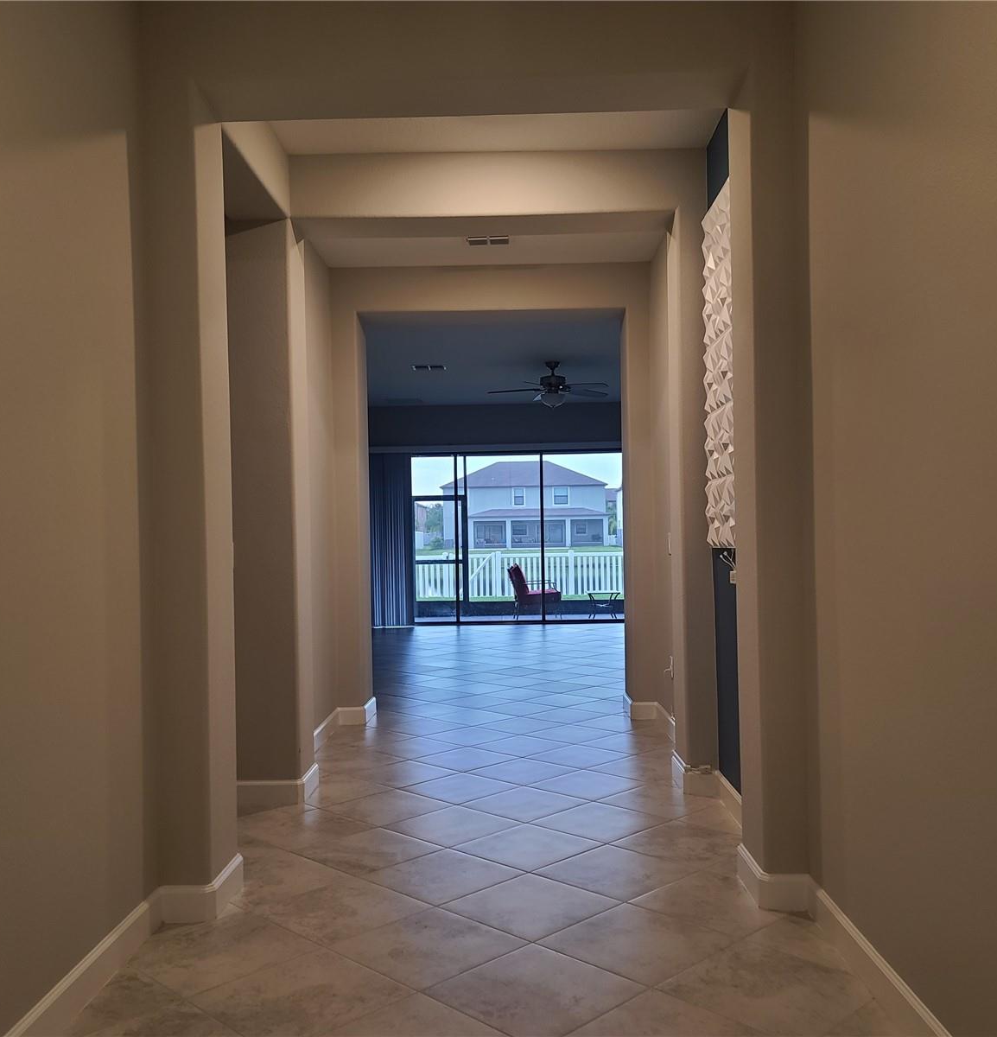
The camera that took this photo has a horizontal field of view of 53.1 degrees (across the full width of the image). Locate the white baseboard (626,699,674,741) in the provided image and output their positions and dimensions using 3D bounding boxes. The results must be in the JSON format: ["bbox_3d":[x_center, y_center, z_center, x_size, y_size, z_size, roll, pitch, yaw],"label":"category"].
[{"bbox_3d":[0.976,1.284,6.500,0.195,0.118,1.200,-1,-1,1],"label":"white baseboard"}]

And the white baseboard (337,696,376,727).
[{"bbox_3d":[-0.974,1.335,6.916,0.201,0.118,0.450,-1,-1,1],"label":"white baseboard"}]

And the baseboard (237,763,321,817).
[{"bbox_3d":[-1.093,1.305,4.915,0.370,0.118,0.375,-1,-1,1],"label":"baseboard"}]

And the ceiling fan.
[{"bbox_3d":[0.525,-1.409,10.550,1.310,0.490,1.340,-1,-1,1],"label":"ceiling fan"}]

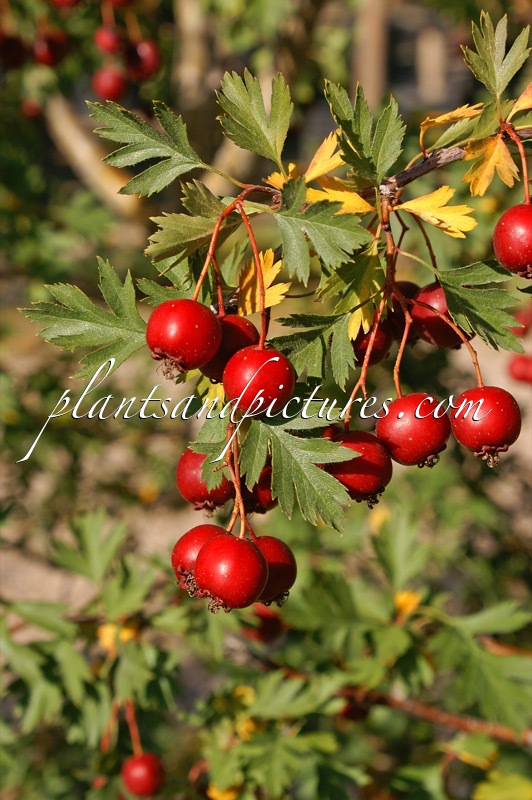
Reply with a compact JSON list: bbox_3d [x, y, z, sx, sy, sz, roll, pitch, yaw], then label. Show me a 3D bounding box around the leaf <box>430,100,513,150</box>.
[{"bbox_3d":[0.057,-0.076,0.464,0.024,0.007,0.015,-31,41,-3],"label":"leaf"}]

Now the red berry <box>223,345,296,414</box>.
[{"bbox_3d":[-0.001,-0.004,0.358,0.015,0.015,0.015,0,13,0],"label":"red berry"}]

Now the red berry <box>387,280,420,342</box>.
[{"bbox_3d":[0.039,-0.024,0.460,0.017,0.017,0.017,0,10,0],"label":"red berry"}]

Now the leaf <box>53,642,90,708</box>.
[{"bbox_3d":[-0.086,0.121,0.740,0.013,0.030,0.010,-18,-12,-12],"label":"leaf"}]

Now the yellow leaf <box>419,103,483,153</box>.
[{"bbox_3d":[0.049,-0.072,0.440,0.016,0.011,0.009,-15,6,-3],"label":"yellow leaf"}]

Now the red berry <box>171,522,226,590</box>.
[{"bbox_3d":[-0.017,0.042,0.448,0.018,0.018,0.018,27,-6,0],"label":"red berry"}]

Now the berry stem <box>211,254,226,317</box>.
[{"bbox_3d":[-0.013,-0.032,0.459,0.003,0.017,0.003,-9,3,0],"label":"berry stem"}]

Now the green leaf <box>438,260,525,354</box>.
[{"bbox_3d":[0.059,-0.026,0.455,0.029,0.009,0.019,37,59,10],"label":"green leaf"}]

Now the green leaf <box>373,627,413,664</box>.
[{"bbox_3d":[0.056,0.109,0.740,0.018,0.008,0.019,-18,53,-6],"label":"green leaf"}]

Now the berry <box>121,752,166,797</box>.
[{"bbox_3d":[-0.056,0.170,0.755,0.020,0.020,0.020,0,13,0],"label":"berry"}]

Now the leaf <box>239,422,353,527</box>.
[{"bbox_3d":[0.007,0.016,0.358,0.025,0.024,0.009,-1,13,-6],"label":"leaf"}]

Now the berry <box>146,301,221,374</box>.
[{"bbox_3d":[-0.022,-0.017,0.450,0.020,0.021,0.020,15,-9,0],"label":"berry"}]

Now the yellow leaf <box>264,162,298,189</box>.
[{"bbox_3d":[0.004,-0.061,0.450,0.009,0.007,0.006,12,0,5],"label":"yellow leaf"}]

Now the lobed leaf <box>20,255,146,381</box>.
[{"bbox_3d":[-0.040,-0.018,0.368,0.028,0.027,0.009,1,13,6],"label":"lobed leaf"}]

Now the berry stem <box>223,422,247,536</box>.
[{"bbox_3d":[-0.007,0.017,0.360,0.004,0.025,0.004,-4,13,0],"label":"berry stem"}]

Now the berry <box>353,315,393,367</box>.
[{"bbox_3d":[0.026,-0.017,0.450,0.016,0.017,0.016,-27,6,0],"label":"berry"}]

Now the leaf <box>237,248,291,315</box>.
[{"bbox_3d":[-0.001,-0.028,0.395,0.011,0.015,0.006,18,0,-5],"label":"leaf"}]

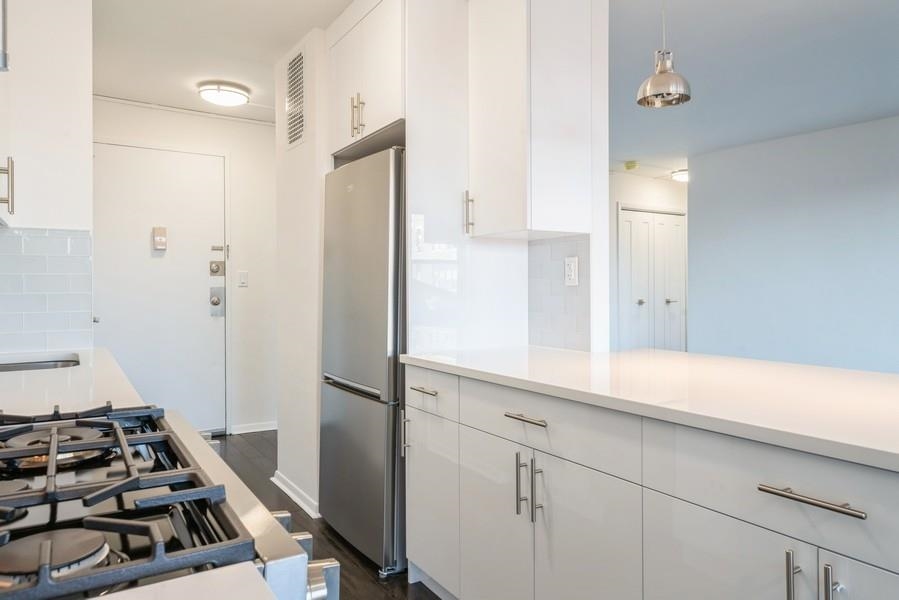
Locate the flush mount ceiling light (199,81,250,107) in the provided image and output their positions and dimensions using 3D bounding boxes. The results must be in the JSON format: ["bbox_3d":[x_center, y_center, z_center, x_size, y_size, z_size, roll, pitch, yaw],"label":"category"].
[{"bbox_3d":[-1.490,-1.355,3.976,0.338,0.083,0.338,0,1,-32],"label":"flush mount ceiling light"}]

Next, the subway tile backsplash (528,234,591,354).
[{"bbox_3d":[0.466,-0.027,2.551,0.015,0.467,0.382,0,1,-32],"label":"subway tile backsplash"}]

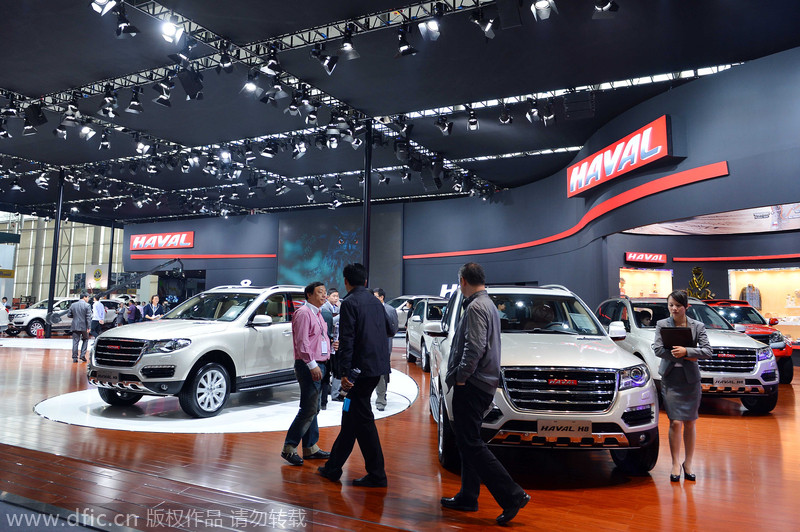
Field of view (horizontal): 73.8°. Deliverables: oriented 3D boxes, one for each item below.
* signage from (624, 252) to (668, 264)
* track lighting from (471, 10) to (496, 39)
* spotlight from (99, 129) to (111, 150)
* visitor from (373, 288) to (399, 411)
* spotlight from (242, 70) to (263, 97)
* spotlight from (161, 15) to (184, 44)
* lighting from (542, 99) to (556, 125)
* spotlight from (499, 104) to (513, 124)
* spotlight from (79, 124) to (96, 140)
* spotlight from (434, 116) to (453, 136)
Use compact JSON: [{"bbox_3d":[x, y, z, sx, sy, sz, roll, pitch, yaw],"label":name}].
[{"bbox_3d":[7.708,-0.246,16.711,1.449,0.280,0.100,2,-5,-14],"label":"signage"},{"bbox_3d":[1.752,-5.055,11.158,0.500,0.520,0.480,-2,-6,30],"label":"track lighting"},{"bbox_3d":[-8.263,-3.537,14.901,0.361,0.570,0.399,1,-4,0],"label":"spotlight"},{"bbox_3d":[-0.267,1.195,7.685,0.400,1.756,0.500,3,-6,-22],"label":"visitor"},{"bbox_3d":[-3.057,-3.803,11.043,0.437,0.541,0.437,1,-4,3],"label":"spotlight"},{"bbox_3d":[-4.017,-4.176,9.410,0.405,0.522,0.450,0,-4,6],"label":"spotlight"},{"bbox_3d":[4.451,-4.572,15.880,0.400,0.700,0.450,-1,-5,17],"label":"lighting"},{"bbox_3d":[3.057,-4.390,15.441,0.400,0.450,0.500,1,-46,0],"label":"spotlight"},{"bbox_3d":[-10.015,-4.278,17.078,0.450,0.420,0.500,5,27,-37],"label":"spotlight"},{"bbox_3d":[1.325,-4.280,16.235,0.450,0.420,0.500,-4,-45,45],"label":"spotlight"}]

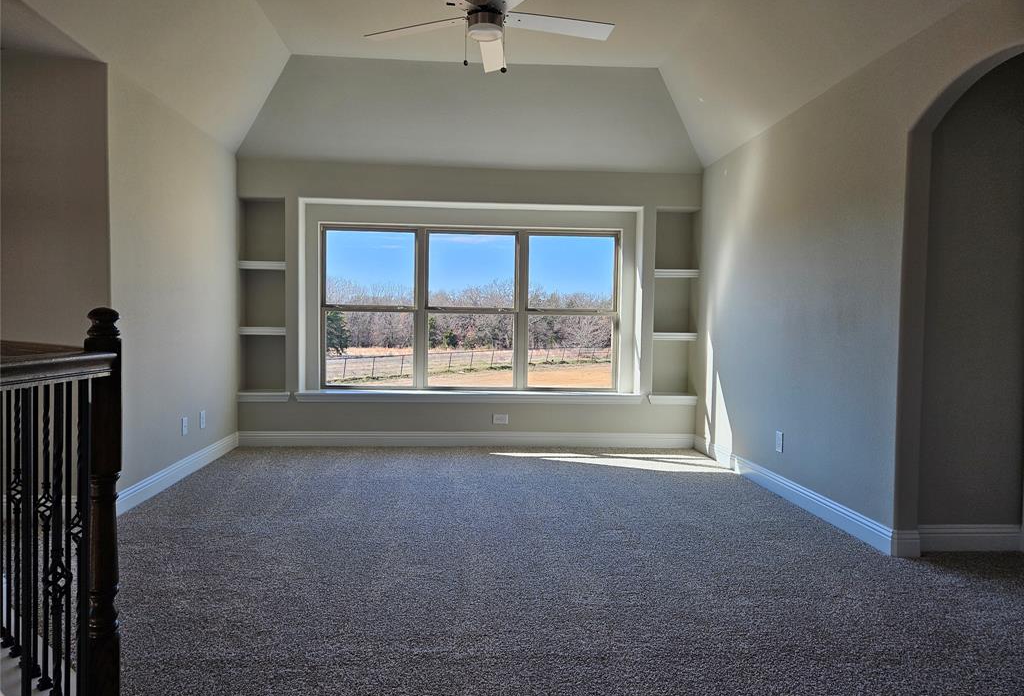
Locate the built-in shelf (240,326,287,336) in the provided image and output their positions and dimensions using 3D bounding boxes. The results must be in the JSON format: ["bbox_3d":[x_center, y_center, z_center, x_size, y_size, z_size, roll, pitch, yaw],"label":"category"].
[{"bbox_3d":[-2.098,-0.146,5.812,0.386,0.066,0.250,1,2,-4],"label":"built-in shelf"}]

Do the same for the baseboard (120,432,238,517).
[{"bbox_3d":[-2.229,0.817,4.687,0.018,0.126,2.077,1,2,-4],"label":"baseboard"}]

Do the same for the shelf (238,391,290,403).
[{"bbox_3d":[-2.088,0.406,5.828,0.428,0.078,0.266,1,2,-4],"label":"shelf"}]

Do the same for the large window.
[{"bbox_3d":[-0.355,-0.345,6.110,2.658,1.450,0.083,1,2,-4],"label":"large window"}]

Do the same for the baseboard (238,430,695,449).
[{"bbox_3d":[-0.339,0.797,5.880,3.936,0.126,0.018,1,2,-4],"label":"baseboard"}]

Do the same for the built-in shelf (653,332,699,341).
[{"bbox_3d":[1.426,-0.104,6.079,0.402,0.064,0.250,1,2,-4],"label":"built-in shelf"}]

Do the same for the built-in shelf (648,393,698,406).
[{"bbox_3d":[1.402,0.452,6.093,0.437,0.078,0.266,1,2,-4],"label":"built-in shelf"}]

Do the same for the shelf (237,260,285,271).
[{"bbox_3d":[-2.089,-0.694,5.789,0.386,0.064,0.250,1,2,-4],"label":"shelf"}]

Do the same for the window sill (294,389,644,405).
[{"bbox_3d":[-0.346,0.429,5.961,2.987,0.089,0.280,1,2,-4],"label":"window sill"}]

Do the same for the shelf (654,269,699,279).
[{"bbox_3d":[1.433,-0.659,6.056,0.399,0.067,0.250,1,2,-4],"label":"shelf"}]

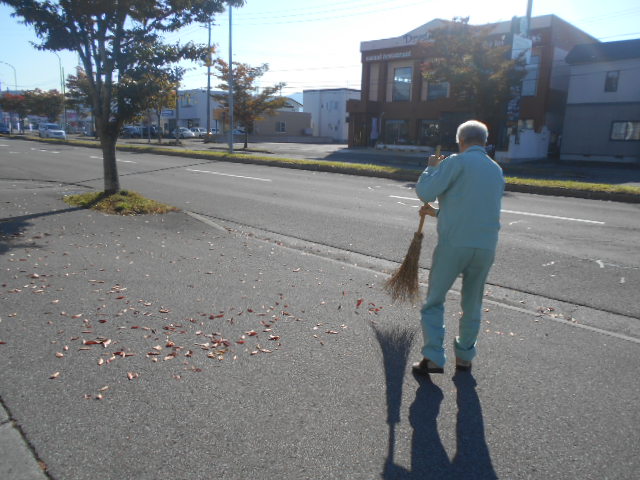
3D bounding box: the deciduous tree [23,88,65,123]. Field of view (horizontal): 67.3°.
[{"bbox_3d":[-36.007,-16.647,62.409,4.800,6.200,4.800,12,18,41],"label":"deciduous tree"}]

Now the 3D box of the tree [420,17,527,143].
[{"bbox_3d":[6.481,-6.257,20.408,4.500,6.000,4.500,13,18,43],"label":"tree"}]

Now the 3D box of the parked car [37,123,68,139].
[{"bbox_3d":[-30.671,-12.302,55.149,4.400,1.780,1.750,12,18,41],"label":"parked car"}]

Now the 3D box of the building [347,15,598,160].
[{"bbox_3d":[11.248,-9.893,33.497,13.200,7.200,11.000,12,18,41],"label":"building"}]

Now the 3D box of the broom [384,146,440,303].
[{"bbox_3d":[0.742,-0.047,3.637,0.360,1.490,0.270,-1,39,-6],"label":"broom"}]

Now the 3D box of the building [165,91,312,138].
[{"bbox_3d":[-13.226,-20.098,78.045,11.200,6.300,21.200,12,18,41],"label":"building"}]

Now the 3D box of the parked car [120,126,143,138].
[{"bbox_3d":[-22.750,-12.975,57.555,4.200,1.550,1.720,12,18,41],"label":"parked car"}]

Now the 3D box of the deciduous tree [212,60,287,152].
[{"bbox_3d":[-4.802,-9.224,32.757,4.900,6.000,4.900,0,13,0],"label":"deciduous tree"}]

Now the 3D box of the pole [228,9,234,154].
[{"bbox_3d":[-4.849,-8.858,26.105,0.220,8.200,0.220,12,18,41],"label":"pole"}]

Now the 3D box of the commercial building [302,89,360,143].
[{"bbox_3d":[2.900,-14.584,56.459,6.500,5.650,7.000,12,18,42],"label":"commercial building"}]

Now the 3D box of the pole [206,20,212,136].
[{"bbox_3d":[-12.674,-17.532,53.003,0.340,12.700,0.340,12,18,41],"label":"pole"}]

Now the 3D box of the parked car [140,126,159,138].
[{"bbox_3d":[-20.817,-13.184,58.538,4.200,1.550,1.720,12,18,41],"label":"parked car"}]

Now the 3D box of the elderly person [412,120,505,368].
[{"bbox_3d":[0.918,0.083,3.163,0.600,1.650,0.450,-1,13,-8],"label":"elderly person"}]

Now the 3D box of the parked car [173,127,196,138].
[{"bbox_3d":[-16.781,-13.190,59.563,1.690,1.490,4.000,-11,17,-40],"label":"parked car"}]

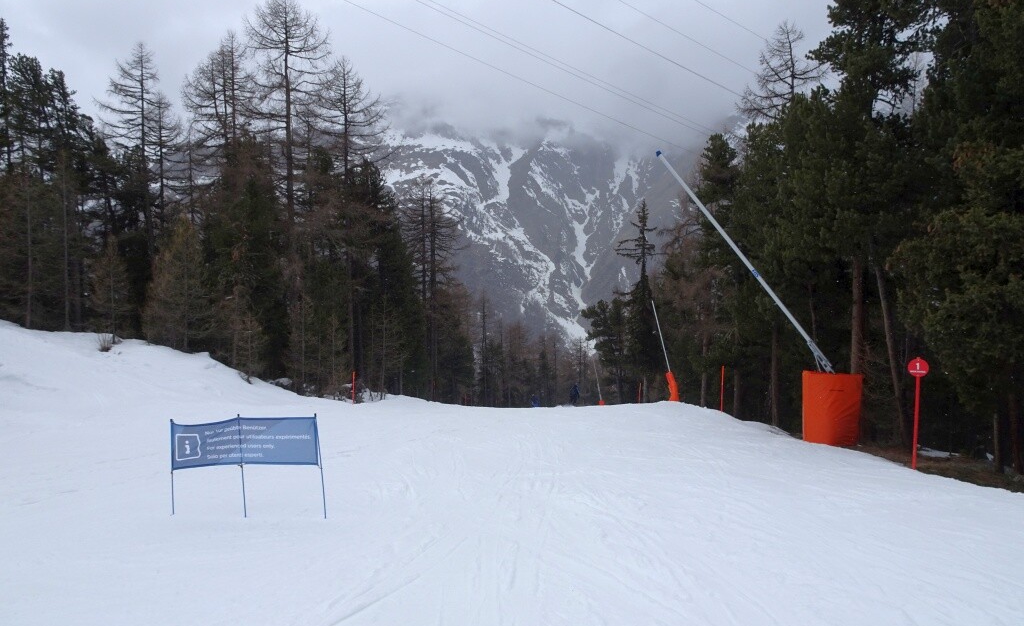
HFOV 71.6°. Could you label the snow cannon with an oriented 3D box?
[{"bbox_3d":[6.084,-0.406,17.662,4.935,7.532,1.467,0,3,17],"label":"snow cannon"}]

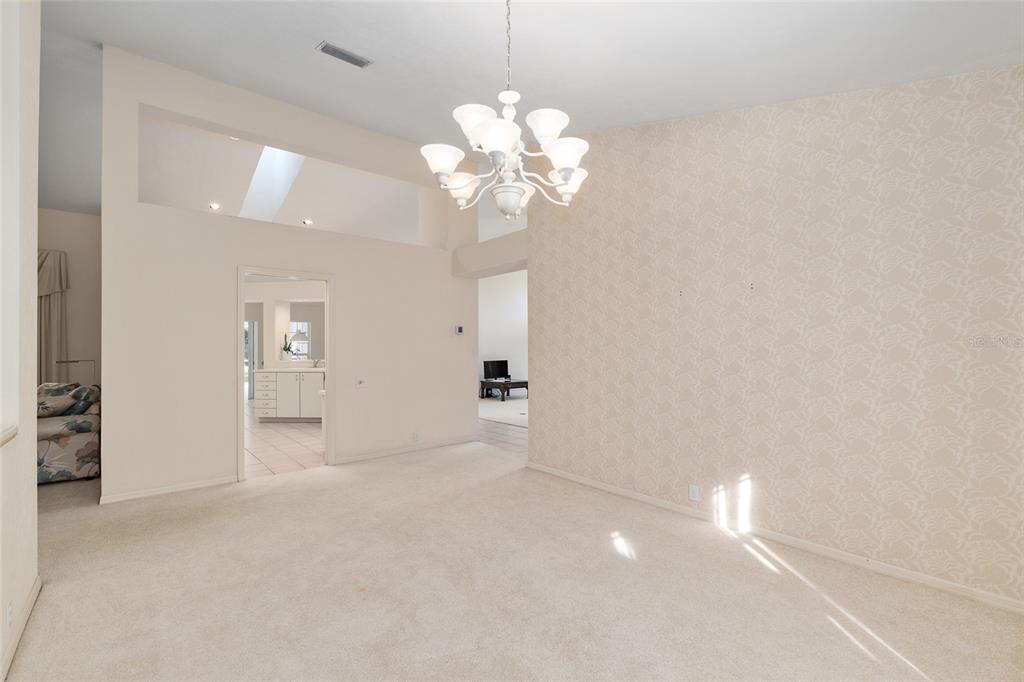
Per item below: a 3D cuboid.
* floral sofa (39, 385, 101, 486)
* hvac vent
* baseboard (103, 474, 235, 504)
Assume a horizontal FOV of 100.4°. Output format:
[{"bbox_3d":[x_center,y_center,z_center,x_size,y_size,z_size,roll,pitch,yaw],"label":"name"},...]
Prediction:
[{"bbox_3d":[-5.081,0.920,4.780,0.920,0.920,1.900,0,0,-36],"label":"floral sofa"},{"bbox_3d":[-1.225,-2.109,3.142,0.350,0.020,0.200,1,12,-37],"label":"hvac vent"},{"bbox_3d":[-3.074,1.344,3.881,0.983,0.072,0.016,0,0,-36],"label":"baseboard"}]

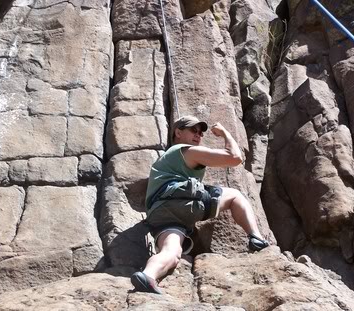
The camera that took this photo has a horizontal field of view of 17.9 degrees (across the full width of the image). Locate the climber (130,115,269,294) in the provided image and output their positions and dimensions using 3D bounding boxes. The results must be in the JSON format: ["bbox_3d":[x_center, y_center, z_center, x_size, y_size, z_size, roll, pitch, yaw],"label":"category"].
[{"bbox_3d":[0.164,0.350,8.200,0.980,1.400,0.700,5,-22,-13],"label":"climber"}]

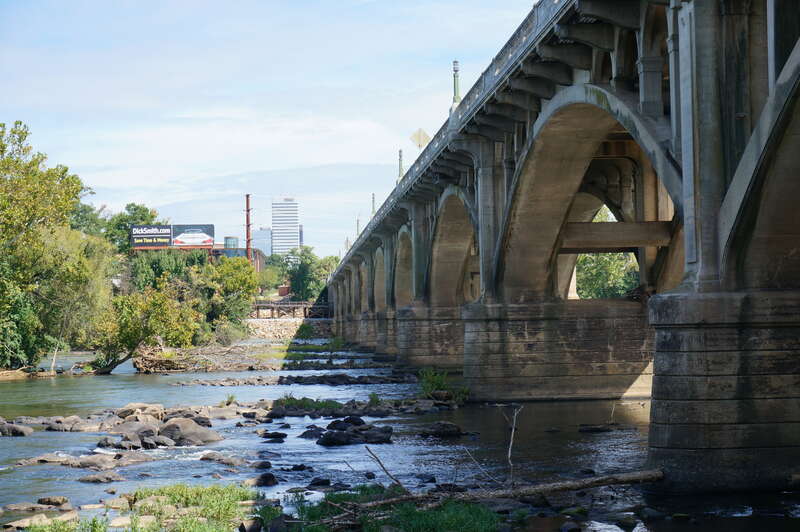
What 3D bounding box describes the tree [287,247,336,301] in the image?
[{"bbox_3d":[-19.600,1.880,300.000,11.000,12.400,10.000,0,-2,0],"label":"tree"}]

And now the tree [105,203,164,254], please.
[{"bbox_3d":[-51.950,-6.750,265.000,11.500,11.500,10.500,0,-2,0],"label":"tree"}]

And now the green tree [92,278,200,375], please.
[{"bbox_3d":[-18.160,4.330,97.000,7.700,6.900,6.500,0,-2,0],"label":"green tree"}]

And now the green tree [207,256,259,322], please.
[{"bbox_3d":[-21.510,3.040,175.000,6.500,8.500,6.000,0,-2,0],"label":"green tree"}]

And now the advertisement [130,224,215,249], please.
[{"bbox_3d":[-41.150,-5.340,245.000,15.200,4.300,0.800,0,-2,-2],"label":"advertisement"}]

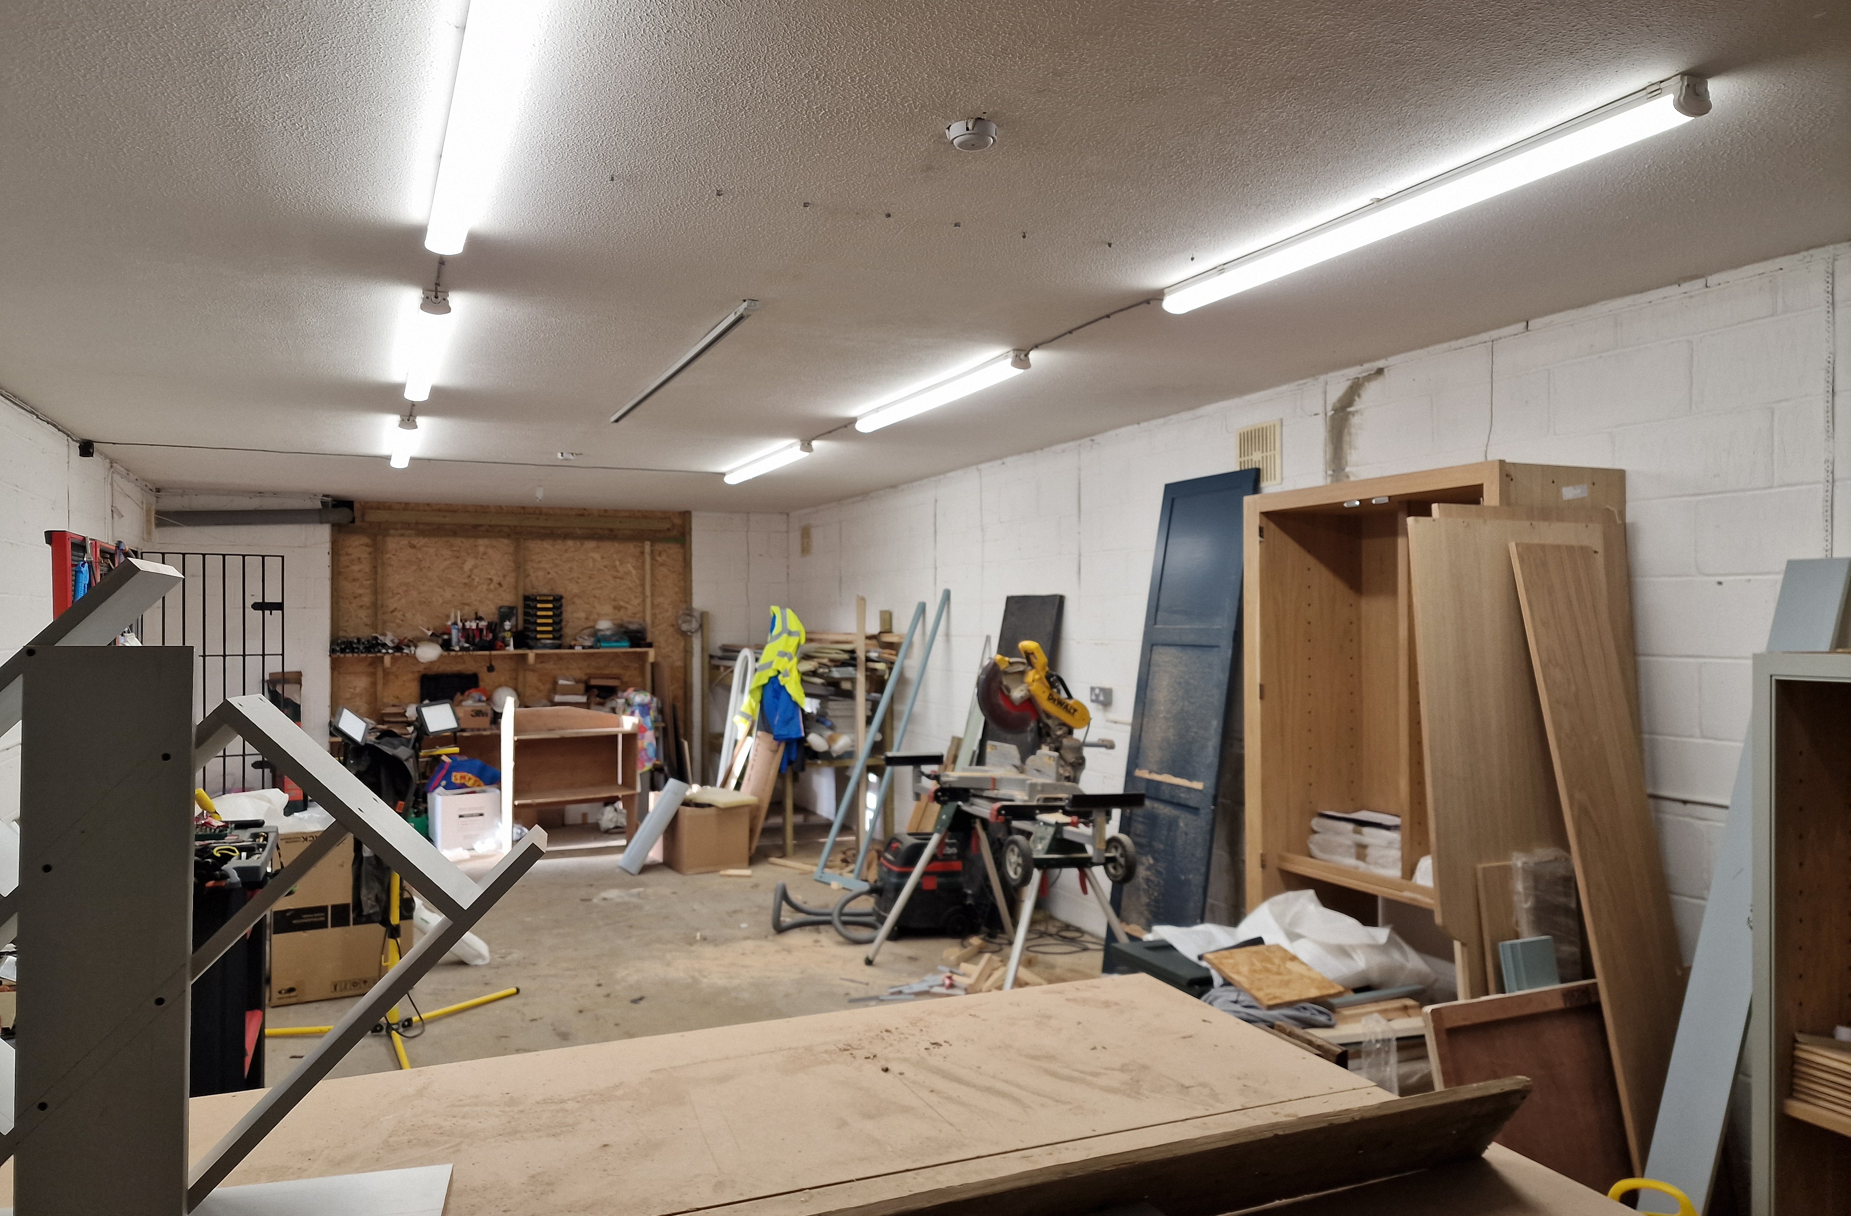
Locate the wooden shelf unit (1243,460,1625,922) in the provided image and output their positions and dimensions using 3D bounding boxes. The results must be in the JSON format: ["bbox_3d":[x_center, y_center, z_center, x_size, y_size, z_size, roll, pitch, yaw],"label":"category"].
[{"bbox_3d":[1.593,0.602,3.995,0.480,2.006,1.120,0,-1,-24],"label":"wooden shelf unit"}]

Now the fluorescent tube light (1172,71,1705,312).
[{"bbox_3d":[1.046,-0.895,2.875,0.092,0.078,1.524,1,-1,-25],"label":"fluorescent tube light"}]

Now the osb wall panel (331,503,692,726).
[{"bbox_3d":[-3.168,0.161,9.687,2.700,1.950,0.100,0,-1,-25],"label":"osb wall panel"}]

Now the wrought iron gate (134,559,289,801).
[{"bbox_3d":[-4.805,0.651,8.315,0.860,2.035,0.045,0,-1,-28],"label":"wrought iron gate"}]

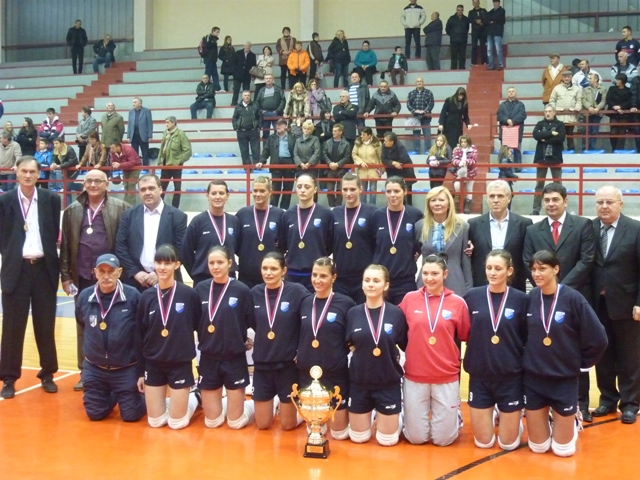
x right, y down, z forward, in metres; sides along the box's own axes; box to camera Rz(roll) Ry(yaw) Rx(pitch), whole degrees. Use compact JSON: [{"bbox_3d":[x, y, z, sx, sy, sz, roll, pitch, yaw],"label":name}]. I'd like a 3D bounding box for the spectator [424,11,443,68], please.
[{"bbox_3d":[2.961,-5.134,21.762,0.500,1.660,0.450,-2,4,-30],"label":"spectator"}]

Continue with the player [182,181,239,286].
[{"bbox_3d":[-0.892,0.402,6.862,0.520,1.813,0.330,0,3,-3],"label":"player"}]

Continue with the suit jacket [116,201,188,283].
[{"bbox_3d":[-1.343,0.090,6.618,0.600,0.760,0.330,0,3,-3],"label":"suit jacket"}]

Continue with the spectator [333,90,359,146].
[{"bbox_3d":[0.566,-2.355,18.100,0.550,1.773,0.400,2,3,25],"label":"spectator"}]

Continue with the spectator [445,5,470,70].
[{"bbox_3d":[3.612,-5.284,21.780,0.620,1.739,0.400,1,3,12],"label":"spectator"}]

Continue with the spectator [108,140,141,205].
[{"bbox_3d":[-3.764,-1.277,16.143,0.550,1.300,0.750,3,5,36],"label":"spectator"}]

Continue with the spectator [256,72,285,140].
[{"bbox_3d":[-1.109,-2.850,18.681,0.580,1.780,0.350,1,4,12],"label":"spectator"}]

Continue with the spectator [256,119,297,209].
[{"bbox_3d":[-0.771,-1.356,15.092,0.680,1.674,0.460,1,3,10],"label":"spectator"}]

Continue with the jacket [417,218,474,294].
[{"bbox_3d":[0.943,0.190,6.273,0.460,0.720,0.300,1,4,18],"label":"jacket"}]

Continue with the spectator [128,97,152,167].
[{"bbox_3d":[-3.992,-2.288,18.457,0.570,1.740,0.370,1,4,14],"label":"spectator"}]

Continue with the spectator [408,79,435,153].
[{"bbox_3d":[2.235,-2.709,18.370,0.580,1.740,0.360,0,4,8],"label":"spectator"}]

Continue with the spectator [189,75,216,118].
[{"bbox_3d":[-3.036,-3.703,21.716,0.660,1.170,0.750,1,4,12],"label":"spectator"}]

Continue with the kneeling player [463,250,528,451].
[{"bbox_3d":[1.251,0.723,5.824,0.500,1.328,0.600,1,4,14],"label":"kneeling player"}]

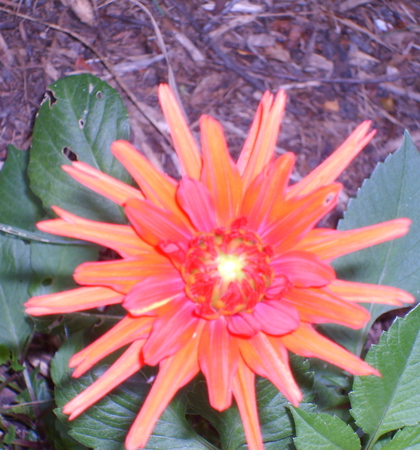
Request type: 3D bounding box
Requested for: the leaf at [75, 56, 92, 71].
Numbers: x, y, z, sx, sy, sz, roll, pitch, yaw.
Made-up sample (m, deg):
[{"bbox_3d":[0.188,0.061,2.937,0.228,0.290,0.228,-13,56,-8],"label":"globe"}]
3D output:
[{"bbox_3d":[-0.066,-0.085,0.955,0.010,0.003,0.007,24,59,16],"label":"leaf"}]

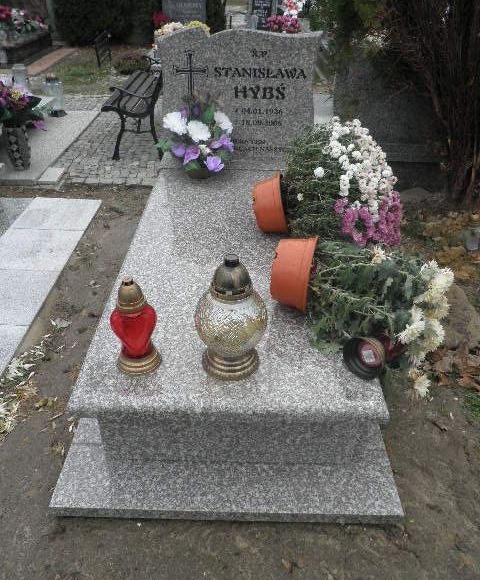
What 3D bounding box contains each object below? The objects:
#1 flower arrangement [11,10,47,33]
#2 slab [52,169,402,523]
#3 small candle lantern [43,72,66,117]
[{"bbox_3d":[-2.801,-3.557,6.577,0.456,0.281,0.330,1,36,0],"label":"flower arrangement"},{"bbox_3d":[-0.021,-0.018,2.030,0.970,0.333,1.804,1,36,0],"label":"slab"},{"bbox_3d":[-1.574,-1.654,4.229,0.150,0.325,0.150,1,36,0],"label":"small candle lantern"}]

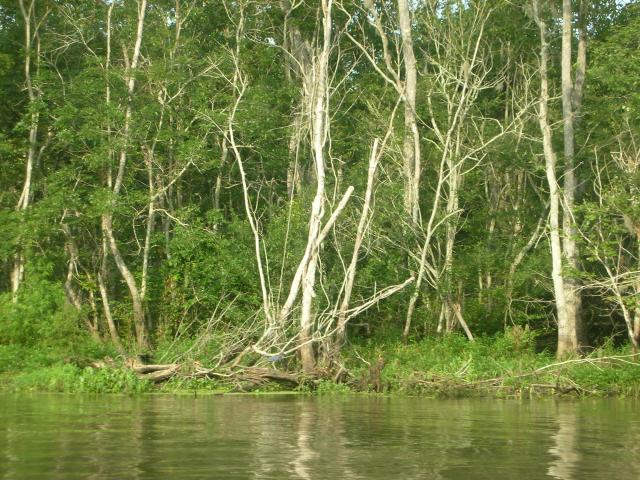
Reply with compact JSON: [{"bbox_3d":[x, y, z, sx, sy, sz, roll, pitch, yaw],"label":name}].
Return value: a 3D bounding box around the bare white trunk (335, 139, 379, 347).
[{"bbox_3d":[0.788,0.057,40.000,0.260,4.340,0.260,10,-2,0],"label":"bare white trunk"}]

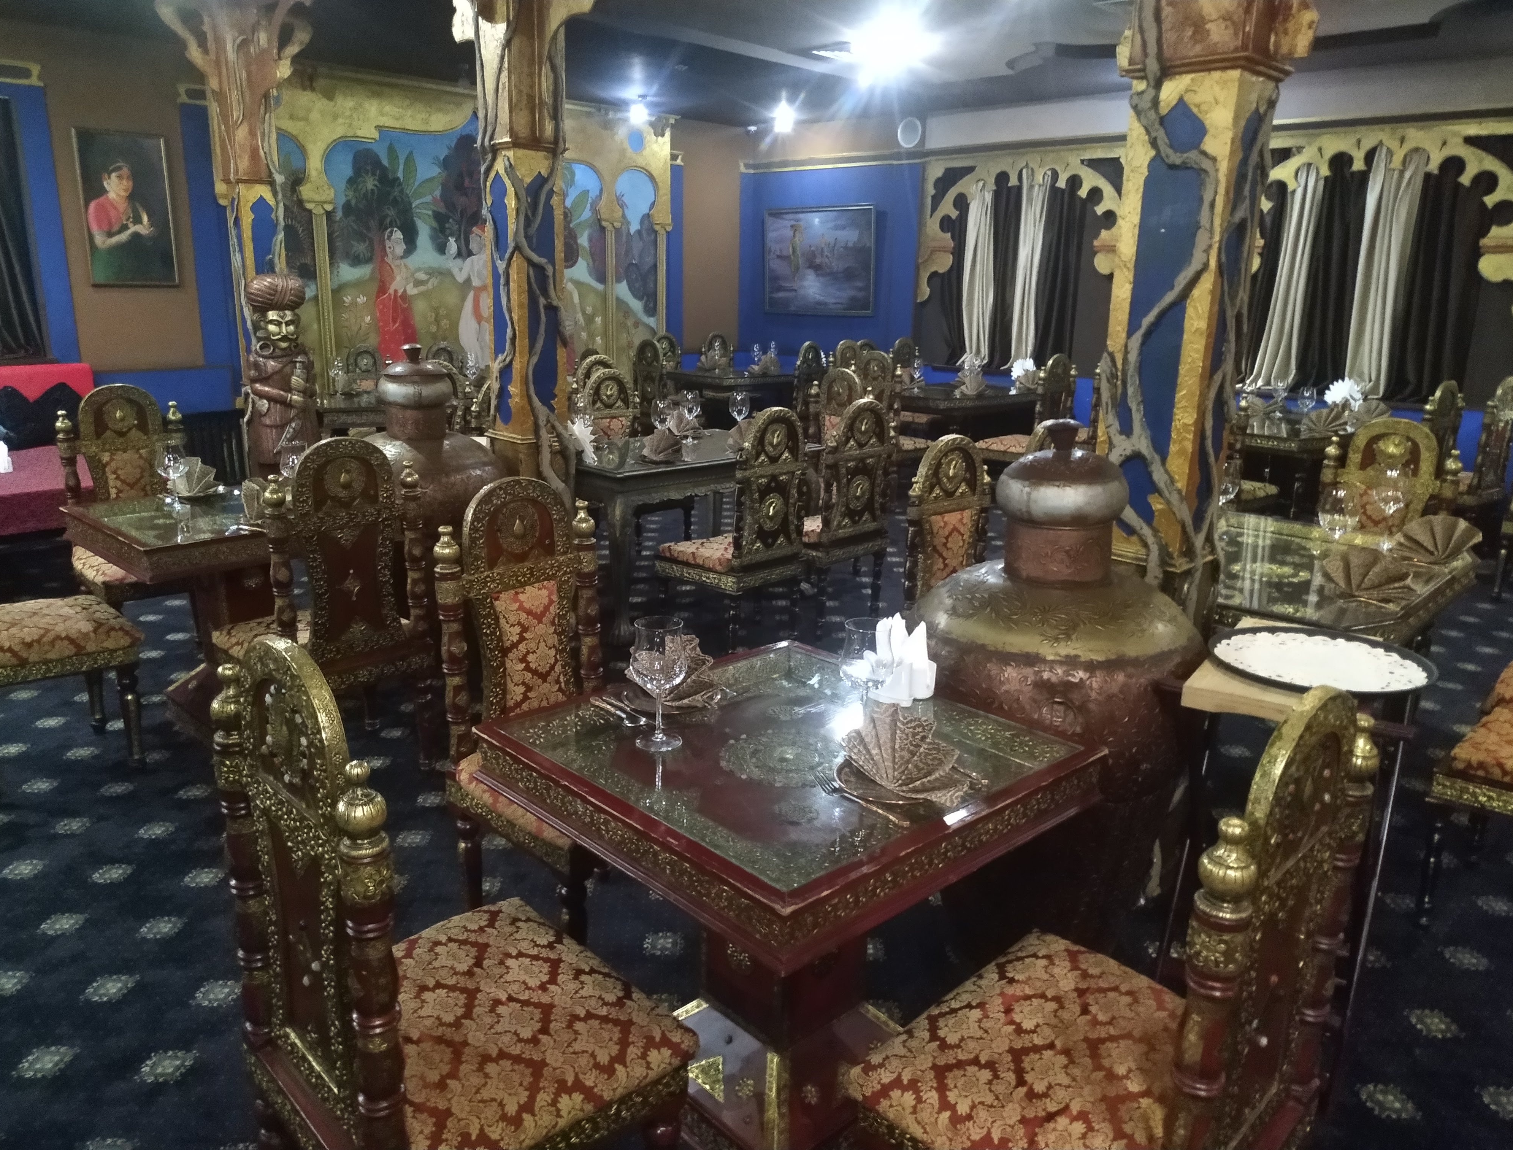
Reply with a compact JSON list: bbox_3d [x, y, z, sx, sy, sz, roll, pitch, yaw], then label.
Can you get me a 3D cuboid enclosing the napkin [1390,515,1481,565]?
[{"bbox_3d":[2.024,-0.102,3.165,0.240,0.145,0.120,12,18,36],"label":"napkin"}]

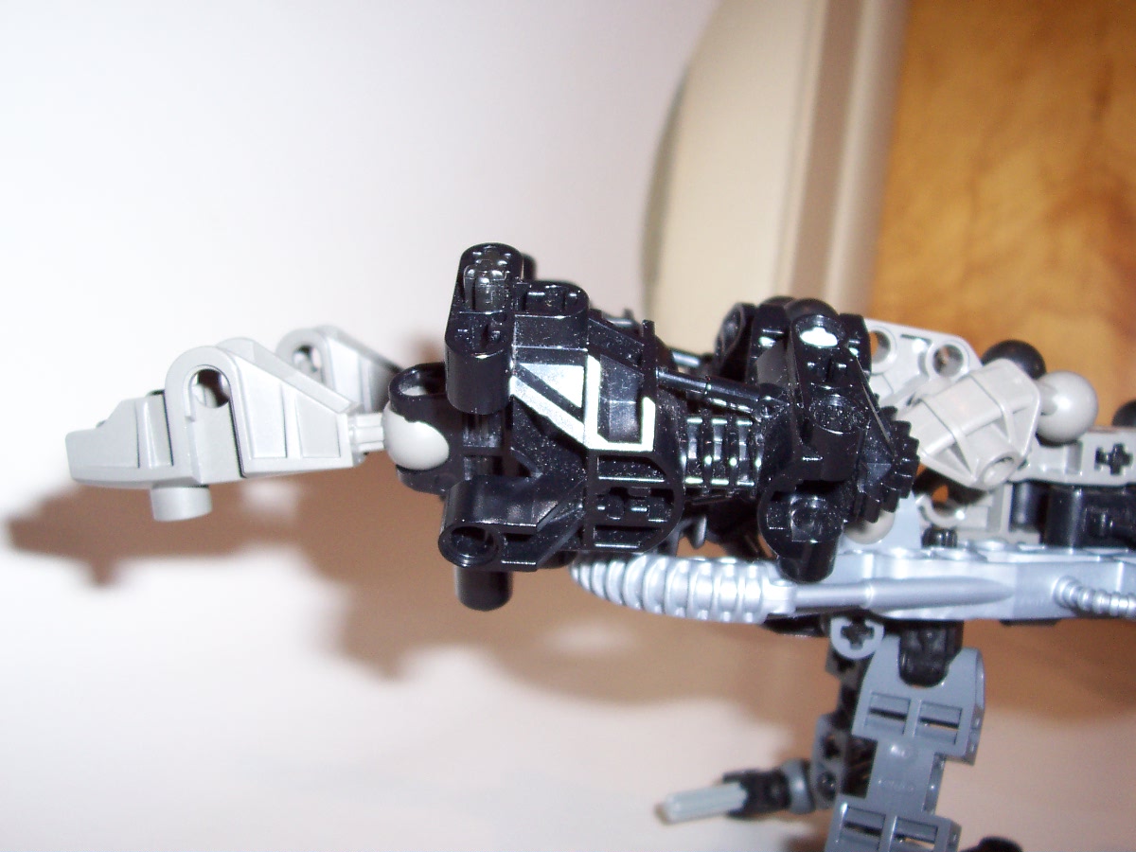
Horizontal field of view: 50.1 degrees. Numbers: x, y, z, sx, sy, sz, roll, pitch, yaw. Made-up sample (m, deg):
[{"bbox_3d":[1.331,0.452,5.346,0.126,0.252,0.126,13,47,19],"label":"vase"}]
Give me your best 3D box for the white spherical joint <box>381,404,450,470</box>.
[{"bbox_3d":[-0.020,0.001,0.159,0.010,0.010,0.010,4,12,0],"label":"white spherical joint"}]

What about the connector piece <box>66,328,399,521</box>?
[{"bbox_3d":[-0.043,0.000,0.159,0.041,0.022,0.017,-5,8,-5],"label":"connector piece"}]

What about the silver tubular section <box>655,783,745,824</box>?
[{"bbox_3d":[0.021,0.058,0.186,0.015,0.005,0.005,-12,9,-7],"label":"silver tubular section"}]

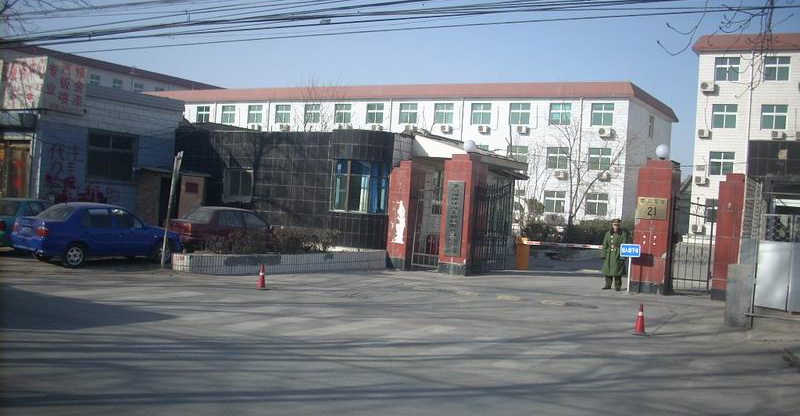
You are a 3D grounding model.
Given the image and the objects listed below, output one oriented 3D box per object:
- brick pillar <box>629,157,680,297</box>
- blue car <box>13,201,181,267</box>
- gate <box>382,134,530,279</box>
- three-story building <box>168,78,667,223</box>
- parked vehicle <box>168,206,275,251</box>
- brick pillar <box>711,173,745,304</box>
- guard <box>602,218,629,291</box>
[{"bbox_3d":[6.326,0.475,21.114,0.840,3.280,0.850,3,0,30],"label":"brick pillar"},{"bbox_3d":[-7.123,0.624,20.645,1.650,1.440,4.180,3,0,42],"label":"blue car"},{"bbox_3d":[1.487,0.051,24.151,2.550,3.550,2.800,3,0,30],"label":"gate"},{"bbox_3d":[-1.783,-4.340,80.909,50.000,12.000,13.600,3,0,30],"label":"three-story building"},{"bbox_3d":[-4.906,0.750,25.395,4.200,1.410,1.660,4,0,-41],"label":"parked vehicle"},{"bbox_3d":[7.782,0.702,20.259,0.590,3.000,0.600,3,0,30],"label":"brick pillar"},{"bbox_3d":[5.444,1.168,21.634,0.620,1.790,0.420,3,0,19],"label":"guard"}]

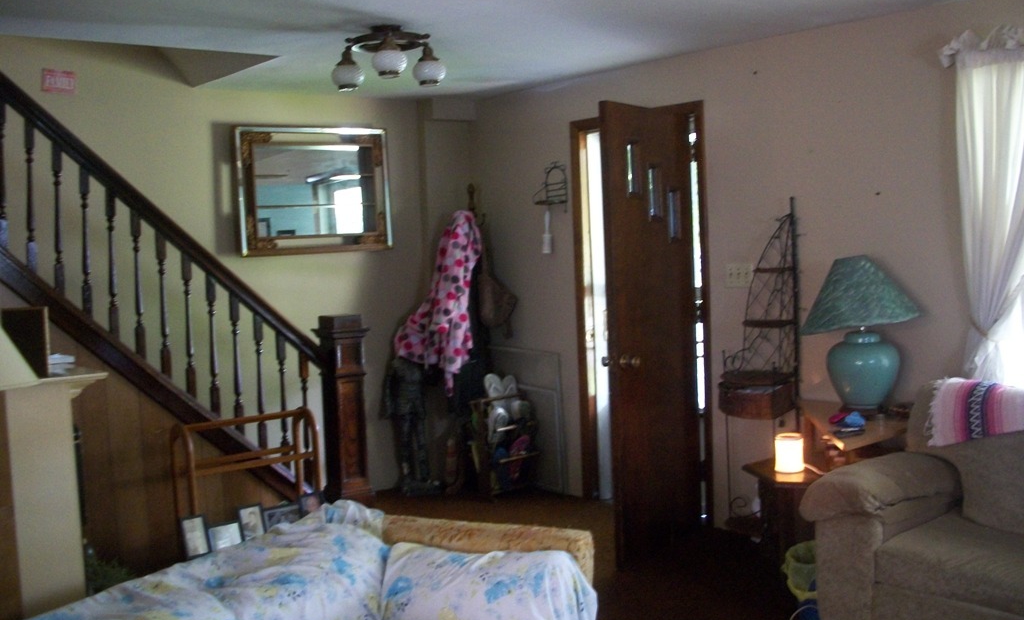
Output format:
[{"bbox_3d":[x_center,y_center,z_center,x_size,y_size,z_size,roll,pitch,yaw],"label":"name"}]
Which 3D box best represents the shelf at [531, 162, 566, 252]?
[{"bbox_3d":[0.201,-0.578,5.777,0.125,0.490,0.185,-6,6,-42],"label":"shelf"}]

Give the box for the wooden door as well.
[{"bbox_3d":[0.659,0.099,4.798,0.045,2.030,0.810,1,5,35],"label":"wooden door"}]

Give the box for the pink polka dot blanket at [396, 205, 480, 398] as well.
[{"bbox_3d":[-0.424,-0.043,5.900,0.480,1.030,0.320,-3,4,-4],"label":"pink polka dot blanket"}]

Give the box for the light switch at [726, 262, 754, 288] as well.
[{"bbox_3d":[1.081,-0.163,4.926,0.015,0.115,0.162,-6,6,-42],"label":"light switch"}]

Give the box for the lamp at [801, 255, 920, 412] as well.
[{"bbox_3d":[1.433,0.099,4.250,0.490,0.655,0.490,-6,6,-42],"label":"lamp"}]

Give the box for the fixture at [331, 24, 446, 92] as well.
[{"bbox_3d":[-0.494,-1.011,4.162,0.455,0.237,0.430,-2,4,0],"label":"fixture"}]

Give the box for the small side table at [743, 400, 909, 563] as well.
[{"bbox_3d":[1.289,0.788,4.292,0.680,0.690,0.710,-6,6,-42],"label":"small side table"}]

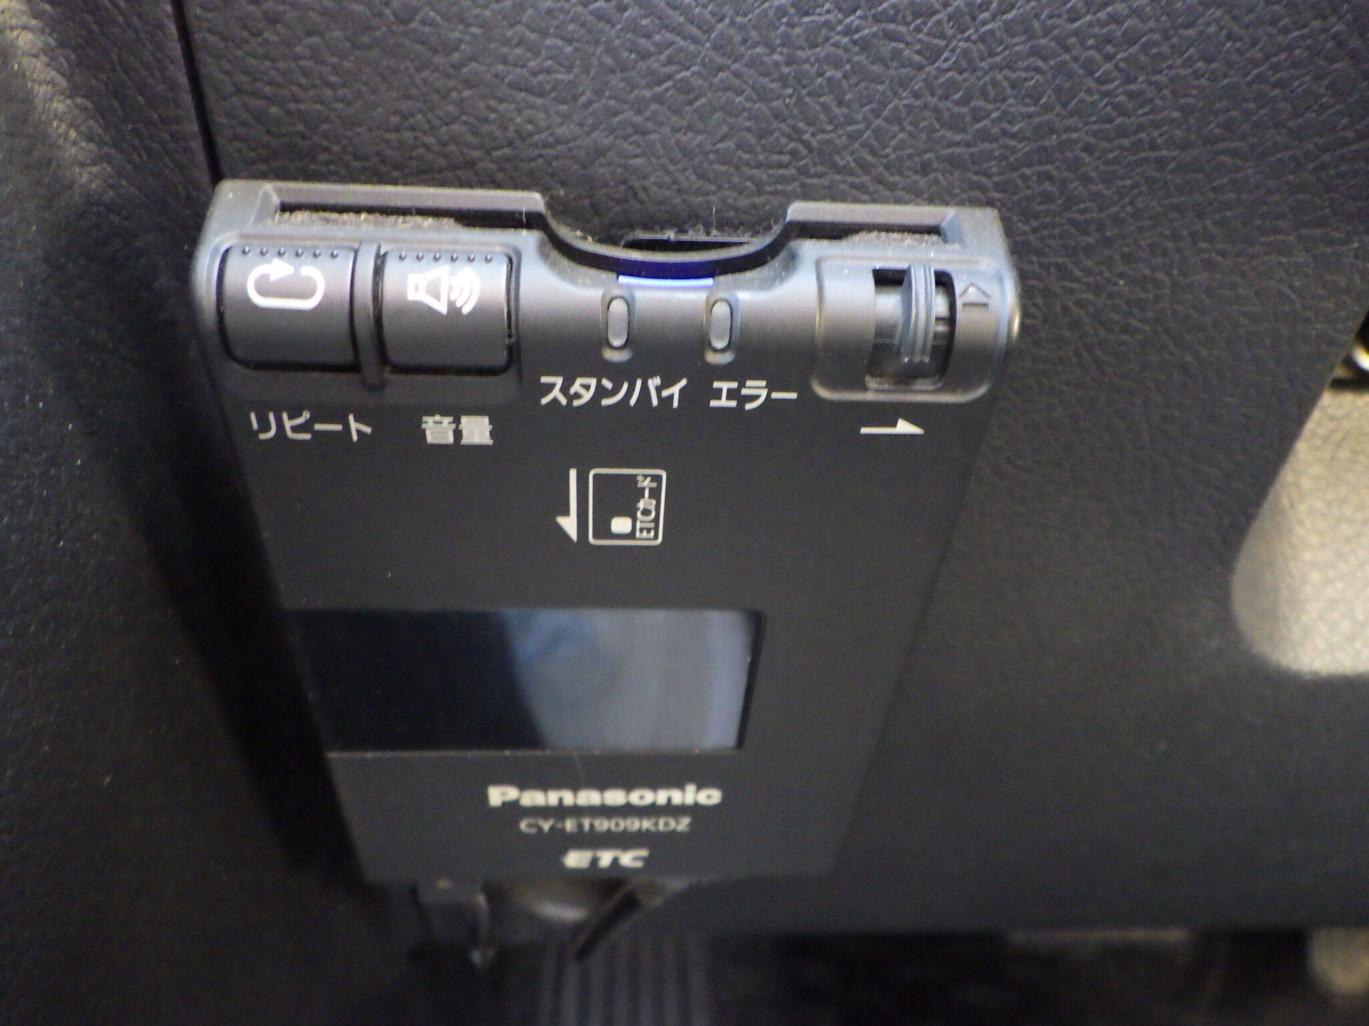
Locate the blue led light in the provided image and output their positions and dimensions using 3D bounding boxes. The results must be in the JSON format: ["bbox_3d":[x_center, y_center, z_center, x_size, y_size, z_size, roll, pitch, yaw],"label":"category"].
[{"bbox_3d":[-0.002,-0.019,0.093,0.008,0.001,0.001,1,25,-5],"label":"blue led light"}]

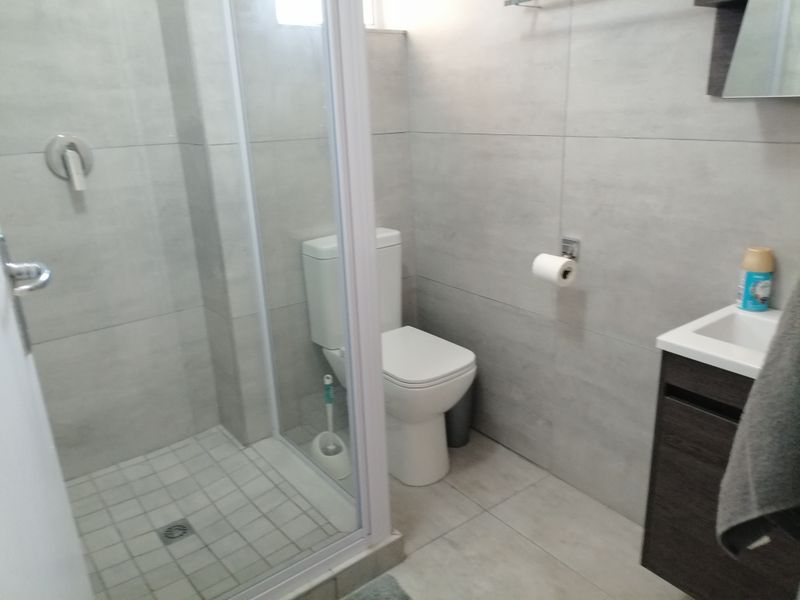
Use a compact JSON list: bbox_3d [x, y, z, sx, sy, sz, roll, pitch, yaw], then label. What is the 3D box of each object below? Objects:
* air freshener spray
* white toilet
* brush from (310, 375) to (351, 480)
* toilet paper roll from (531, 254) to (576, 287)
[{"bbox_3d":[0.864,-0.049,1.452,0.067,0.143,0.067,2,19,11],"label":"air freshener spray"},{"bbox_3d":[-0.019,0.212,2.238,0.370,0.830,0.610,-15,23,-35],"label":"white toilet"},{"bbox_3d":[-0.242,0.462,2.225,0.125,0.380,0.140,-15,23,-35],"label":"brush"},{"bbox_3d":[0.491,-0.094,1.912,0.086,0.086,0.104,-15,23,-35],"label":"toilet paper roll"}]

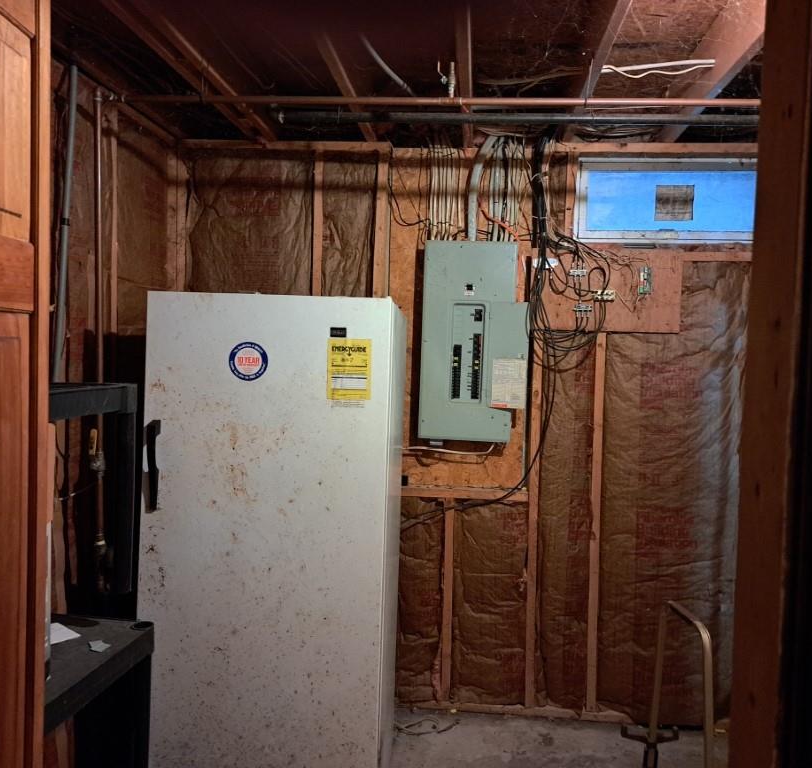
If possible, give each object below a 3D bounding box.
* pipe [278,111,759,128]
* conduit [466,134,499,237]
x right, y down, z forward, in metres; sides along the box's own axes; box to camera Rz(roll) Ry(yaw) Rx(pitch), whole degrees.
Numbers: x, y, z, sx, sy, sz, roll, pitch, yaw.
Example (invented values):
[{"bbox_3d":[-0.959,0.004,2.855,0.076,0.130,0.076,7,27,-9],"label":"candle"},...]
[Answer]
[{"bbox_3d":[0.464,-0.948,2.549,1.880,0.048,0.048,2,3,5],"label":"pipe"},{"bbox_3d":[0.328,-0.826,3.005,0.130,0.440,0.060,1,3,5],"label":"conduit"}]

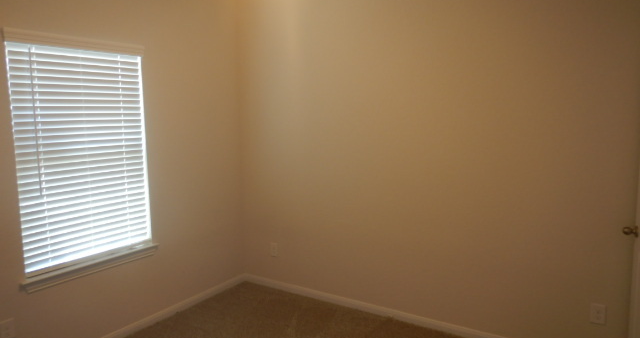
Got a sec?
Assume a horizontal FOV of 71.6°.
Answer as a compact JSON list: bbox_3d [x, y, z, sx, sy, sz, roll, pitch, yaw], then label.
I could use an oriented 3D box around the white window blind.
[{"bbox_3d":[-1.490,-0.101,2.885,0.075,1.420,0.880,4,8,33],"label":"white window blind"}]

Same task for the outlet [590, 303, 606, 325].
[{"bbox_3d":[1.669,0.877,2.661,0.070,0.117,0.012,4,8,33],"label":"outlet"}]

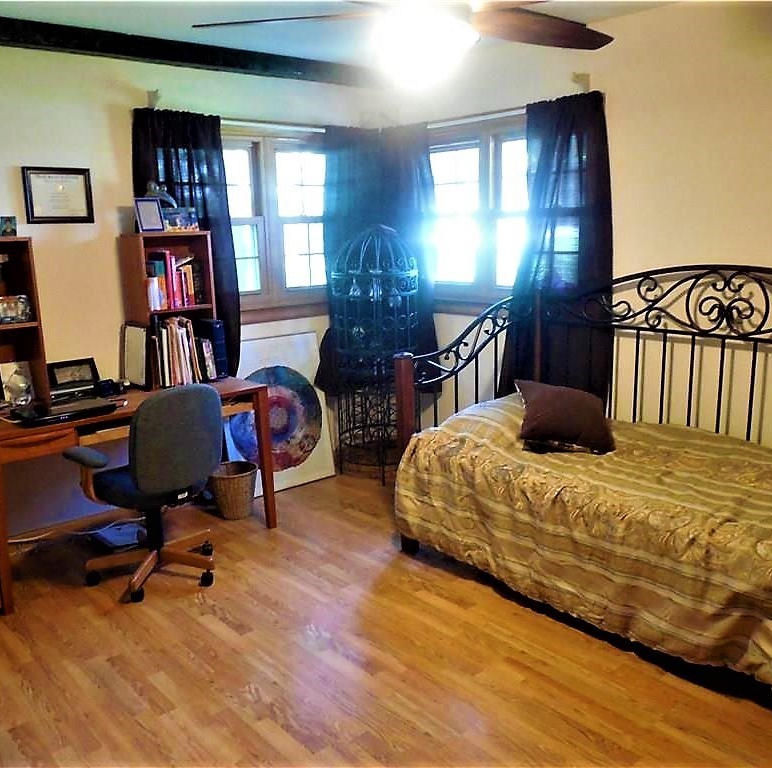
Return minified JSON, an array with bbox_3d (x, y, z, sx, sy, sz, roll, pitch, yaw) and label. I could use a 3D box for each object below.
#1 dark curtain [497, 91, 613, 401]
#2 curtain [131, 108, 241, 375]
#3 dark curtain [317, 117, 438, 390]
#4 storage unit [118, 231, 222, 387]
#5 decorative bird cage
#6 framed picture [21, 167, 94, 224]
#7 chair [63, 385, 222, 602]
[{"bbox_3d":[0.848,-0.627,3.811,0.114,1.608,0.745,-11,16,-38],"label":"dark curtain"},{"bbox_3d":[-1.039,-0.645,3.954,0.532,1.532,0.114,-11,16,-38],"label":"curtain"},{"bbox_3d":[-0.061,-0.765,4.575,0.760,1.619,0.410,0,12,6],"label":"dark curtain"},{"bbox_3d":[-1.111,-0.395,3.846,0.372,0.757,0.289,-11,16,-38],"label":"storage unit"},{"bbox_3d":[-0.065,-0.188,4.478,0.494,1.520,0.494,-1,12,0],"label":"decorative bird cage"},{"bbox_3d":[-1.562,-0.903,3.545,0.305,0.255,0.023,-11,16,-38],"label":"framed picture"},{"bbox_3d":[-1.052,0.417,3.280,0.623,0.897,0.593,10,17,43],"label":"chair"}]

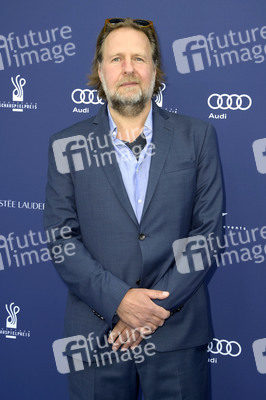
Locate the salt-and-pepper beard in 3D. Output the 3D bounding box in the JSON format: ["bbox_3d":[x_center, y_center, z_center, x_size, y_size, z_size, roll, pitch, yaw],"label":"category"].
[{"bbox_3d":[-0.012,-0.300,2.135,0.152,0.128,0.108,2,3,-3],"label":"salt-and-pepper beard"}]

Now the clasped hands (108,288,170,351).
[{"bbox_3d":[0.018,0.331,2.090,0.168,0.165,0.100,2,4,-3],"label":"clasped hands"}]

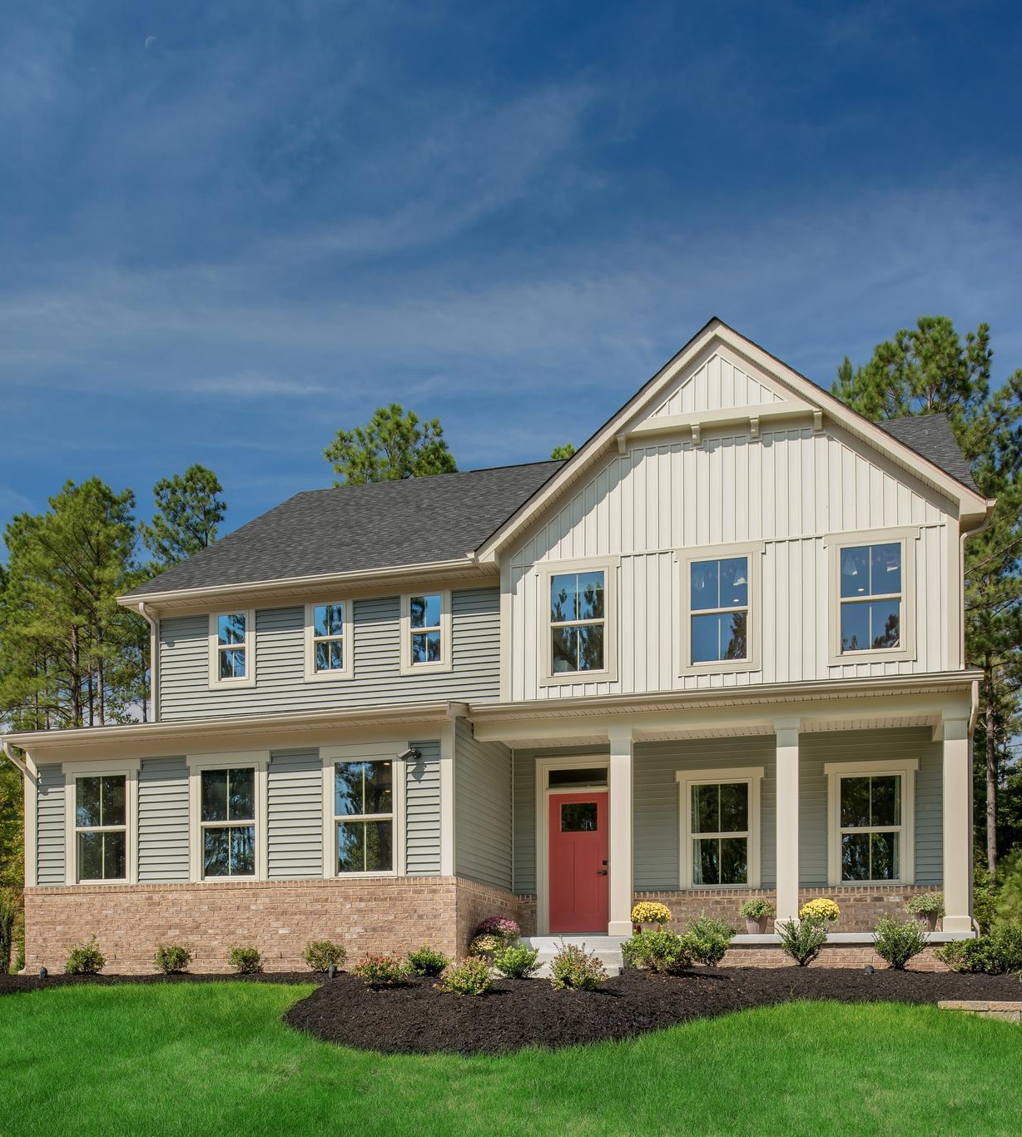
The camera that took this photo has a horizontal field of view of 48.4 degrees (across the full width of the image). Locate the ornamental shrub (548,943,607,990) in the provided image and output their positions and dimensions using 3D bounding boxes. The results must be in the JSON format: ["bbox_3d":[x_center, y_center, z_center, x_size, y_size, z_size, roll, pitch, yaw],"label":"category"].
[{"bbox_3d":[0.789,4.770,13.600,0.687,0.556,0.680,0,-6,0],"label":"ornamental shrub"}]

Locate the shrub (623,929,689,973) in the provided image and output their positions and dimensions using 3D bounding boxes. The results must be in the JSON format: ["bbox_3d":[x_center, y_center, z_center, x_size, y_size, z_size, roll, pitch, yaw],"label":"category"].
[{"bbox_3d":[1.776,4.672,13.900,0.782,0.521,0.720,0,-6,0],"label":"shrub"}]

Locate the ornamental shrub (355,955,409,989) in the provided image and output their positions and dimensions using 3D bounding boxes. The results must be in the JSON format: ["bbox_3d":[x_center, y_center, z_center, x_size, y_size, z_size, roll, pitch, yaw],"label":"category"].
[{"bbox_3d":[-1.474,4.577,12.900,0.593,0.307,0.593,0,-10,0],"label":"ornamental shrub"}]

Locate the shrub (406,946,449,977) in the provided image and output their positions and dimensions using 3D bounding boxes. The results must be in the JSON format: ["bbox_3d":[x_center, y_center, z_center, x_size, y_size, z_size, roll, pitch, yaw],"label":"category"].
[{"bbox_3d":[-0.989,4.664,13.500,0.496,0.303,0.496,0,-10,0],"label":"shrub"}]

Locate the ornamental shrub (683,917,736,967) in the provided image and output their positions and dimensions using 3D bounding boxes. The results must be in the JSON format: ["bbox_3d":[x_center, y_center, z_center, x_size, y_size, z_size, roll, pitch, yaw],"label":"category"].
[{"bbox_3d":[2.402,4.533,13.800,0.634,0.532,0.634,0,-10,0],"label":"ornamental shrub"}]

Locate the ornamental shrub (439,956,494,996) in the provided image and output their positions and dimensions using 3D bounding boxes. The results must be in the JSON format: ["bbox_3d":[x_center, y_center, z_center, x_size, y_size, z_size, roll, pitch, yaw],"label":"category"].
[{"bbox_3d":[-0.502,4.523,12.600,0.593,0.370,0.593,0,-10,0],"label":"ornamental shrub"}]

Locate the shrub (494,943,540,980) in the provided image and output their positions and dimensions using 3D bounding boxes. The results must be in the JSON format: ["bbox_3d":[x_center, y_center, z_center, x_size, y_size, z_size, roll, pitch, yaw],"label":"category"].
[{"bbox_3d":[0.073,4.794,13.900,0.543,0.442,0.550,0,-6,0],"label":"shrub"}]

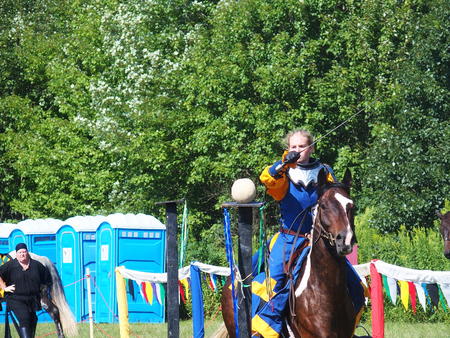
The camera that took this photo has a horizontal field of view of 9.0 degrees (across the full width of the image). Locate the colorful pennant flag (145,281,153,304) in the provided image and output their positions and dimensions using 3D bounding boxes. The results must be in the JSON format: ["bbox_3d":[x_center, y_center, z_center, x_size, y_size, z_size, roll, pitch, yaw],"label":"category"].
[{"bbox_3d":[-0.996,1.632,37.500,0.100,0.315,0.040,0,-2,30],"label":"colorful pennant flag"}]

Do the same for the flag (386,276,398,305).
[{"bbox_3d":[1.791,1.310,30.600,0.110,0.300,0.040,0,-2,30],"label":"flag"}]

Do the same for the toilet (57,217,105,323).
[{"bbox_3d":[-2.905,2.174,61.900,1.160,2.300,1.110,1,-2,-23],"label":"toilet"}]

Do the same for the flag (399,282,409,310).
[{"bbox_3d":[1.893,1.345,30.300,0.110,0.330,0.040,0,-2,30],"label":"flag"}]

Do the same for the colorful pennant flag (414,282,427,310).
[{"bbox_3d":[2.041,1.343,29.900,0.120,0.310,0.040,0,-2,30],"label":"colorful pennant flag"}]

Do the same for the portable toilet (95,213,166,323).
[{"bbox_3d":[-1.965,2.086,60.000,1.160,2.300,1.110,1,-2,-23],"label":"portable toilet"}]

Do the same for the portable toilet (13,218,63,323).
[{"bbox_3d":[-4.052,2.273,63.700,1.160,2.300,1.110,1,-2,-23],"label":"portable toilet"}]

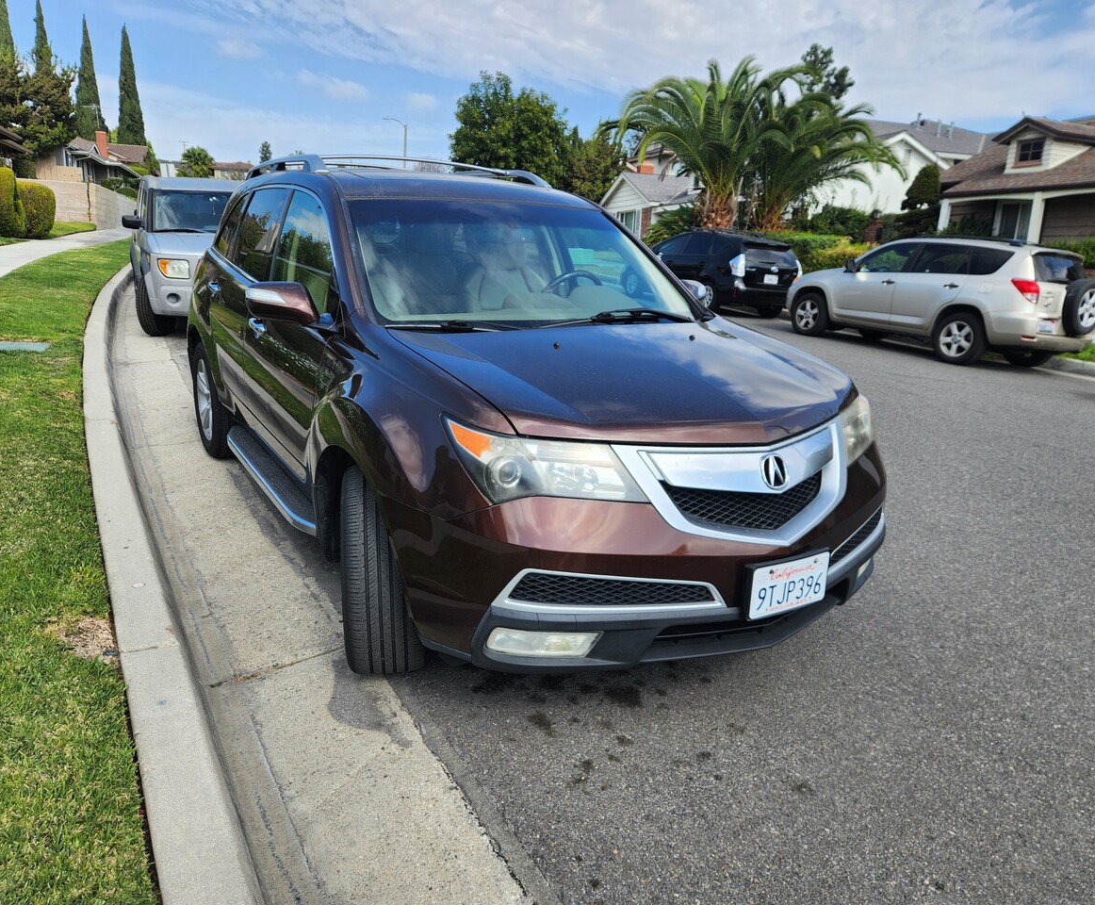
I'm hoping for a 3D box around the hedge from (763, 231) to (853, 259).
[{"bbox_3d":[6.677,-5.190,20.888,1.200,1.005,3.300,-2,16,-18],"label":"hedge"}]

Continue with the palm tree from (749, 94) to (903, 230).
[{"bbox_3d":[7.753,-8.340,24.645,5.200,4.865,5.200,8,16,17],"label":"palm tree"}]

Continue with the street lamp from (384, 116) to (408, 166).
[{"bbox_3d":[-12.538,-22.847,66.131,1.900,8.936,0.350,2,15,-1],"label":"street lamp"}]

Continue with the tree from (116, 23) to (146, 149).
[{"bbox_3d":[-31.079,-24.962,59.639,2.000,12.273,2.000,-6,18,-30],"label":"tree"}]

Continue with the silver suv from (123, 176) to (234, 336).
[{"bbox_3d":[-4.400,-2.630,10.480,1.850,1.790,4.290,-6,18,-28],"label":"silver suv"}]

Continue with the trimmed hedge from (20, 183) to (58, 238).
[{"bbox_3d":[-13.623,-6.423,21.321,0.950,1.442,1.000,-9,19,-37],"label":"trimmed hedge"}]

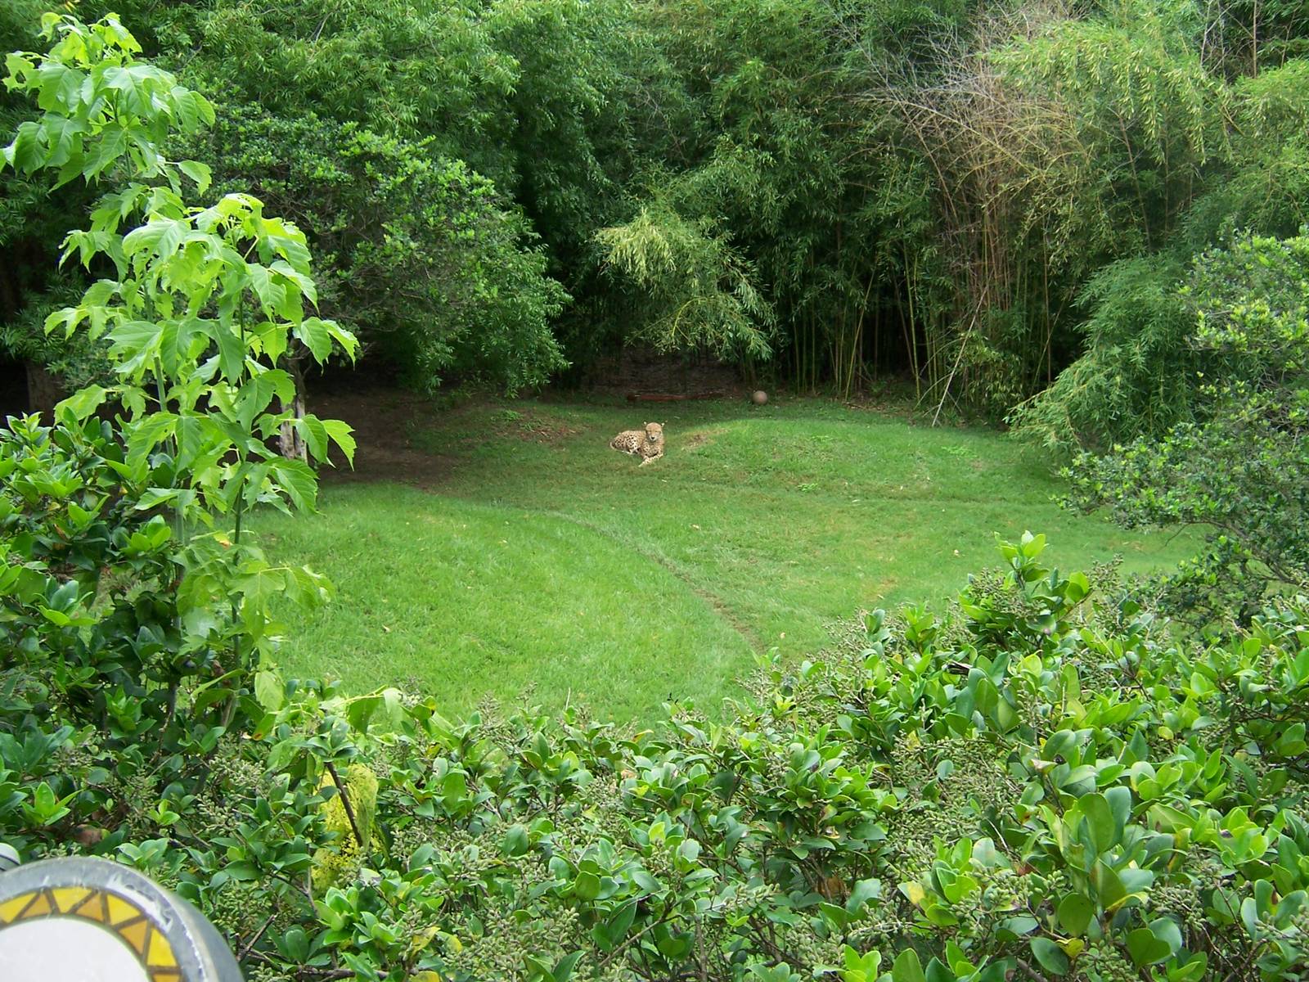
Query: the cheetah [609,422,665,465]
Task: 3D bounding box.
[{"bbox_3d":[-0.234,-0.643,16.800,0.440,0.490,1.000,-8,14,-32],"label":"cheetah"}]

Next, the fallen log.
[{"bbox_3d":[0.379,-1.600,21.200,1.740,0.140,0.160,-3,12,-15],"label":"fallen log"}]

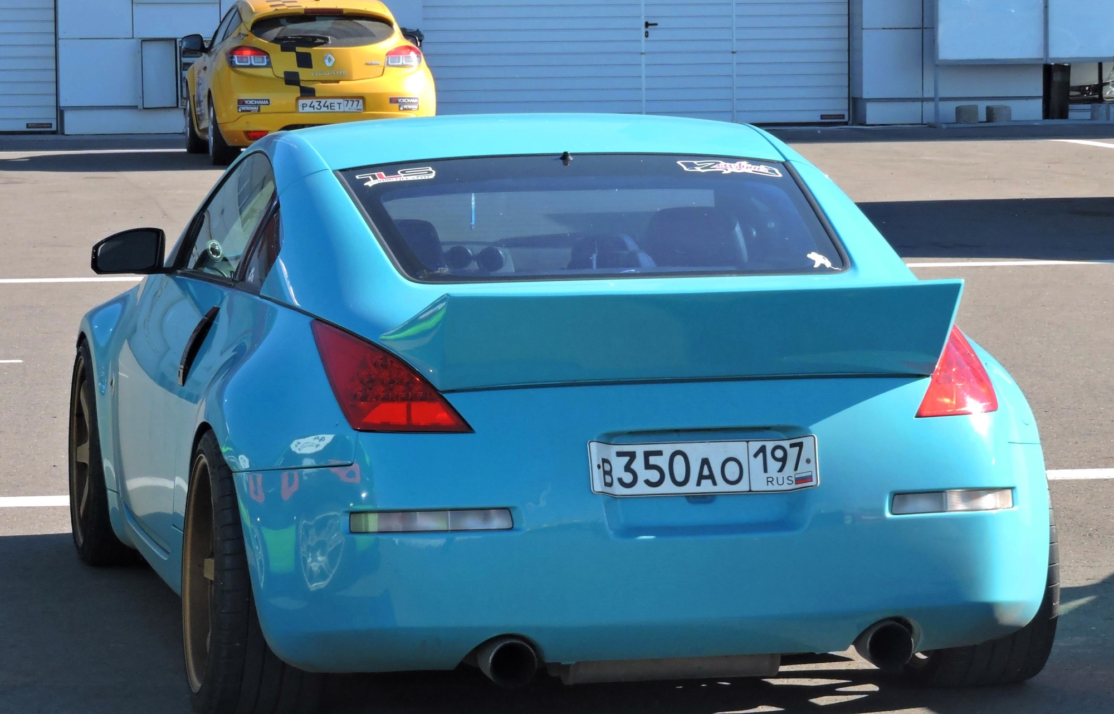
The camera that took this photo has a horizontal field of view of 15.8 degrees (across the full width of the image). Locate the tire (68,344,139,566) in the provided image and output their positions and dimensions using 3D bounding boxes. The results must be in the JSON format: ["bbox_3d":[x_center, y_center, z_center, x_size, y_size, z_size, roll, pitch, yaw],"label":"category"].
[{"bbox_3d":[-1.245,0.270,11.588,0.255,0.648,0.656,-1,5,-12],"label":"tire"}]

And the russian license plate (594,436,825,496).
[{"bbox_3d":[0.306,0.229,8.389,0.490,0.112,0.035,-1,-10,-12],"label":"russian license plate"}]

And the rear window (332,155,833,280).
[{"bbox_3d":[0.095,-0.327,9.285,1.120,0.090,0.720,-1,25,-12],"label":"rear window"}]

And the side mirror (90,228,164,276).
[{"bbox_3d":[-1.133,-0.278,10.635,0.210,0.130,0.120,-1,5,-12],"label":"side mirror"}]

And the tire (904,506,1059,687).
[{"bbox_3d":[0.939,0.436,9.364,0.275,0.648,0.656,-1,5,-12],"label":"tire"}]

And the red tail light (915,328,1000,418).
[{"bbox_3d":[0.828,0.012,8.807,0.260,0.220,0.490,-1,5,-12],"label":"red tail light"}]

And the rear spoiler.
[{"bbox_3d":[0.271,-0.055,8.514,1.230,0.210,0.410,-1,5,-12],"label":"rear spoiler"}]

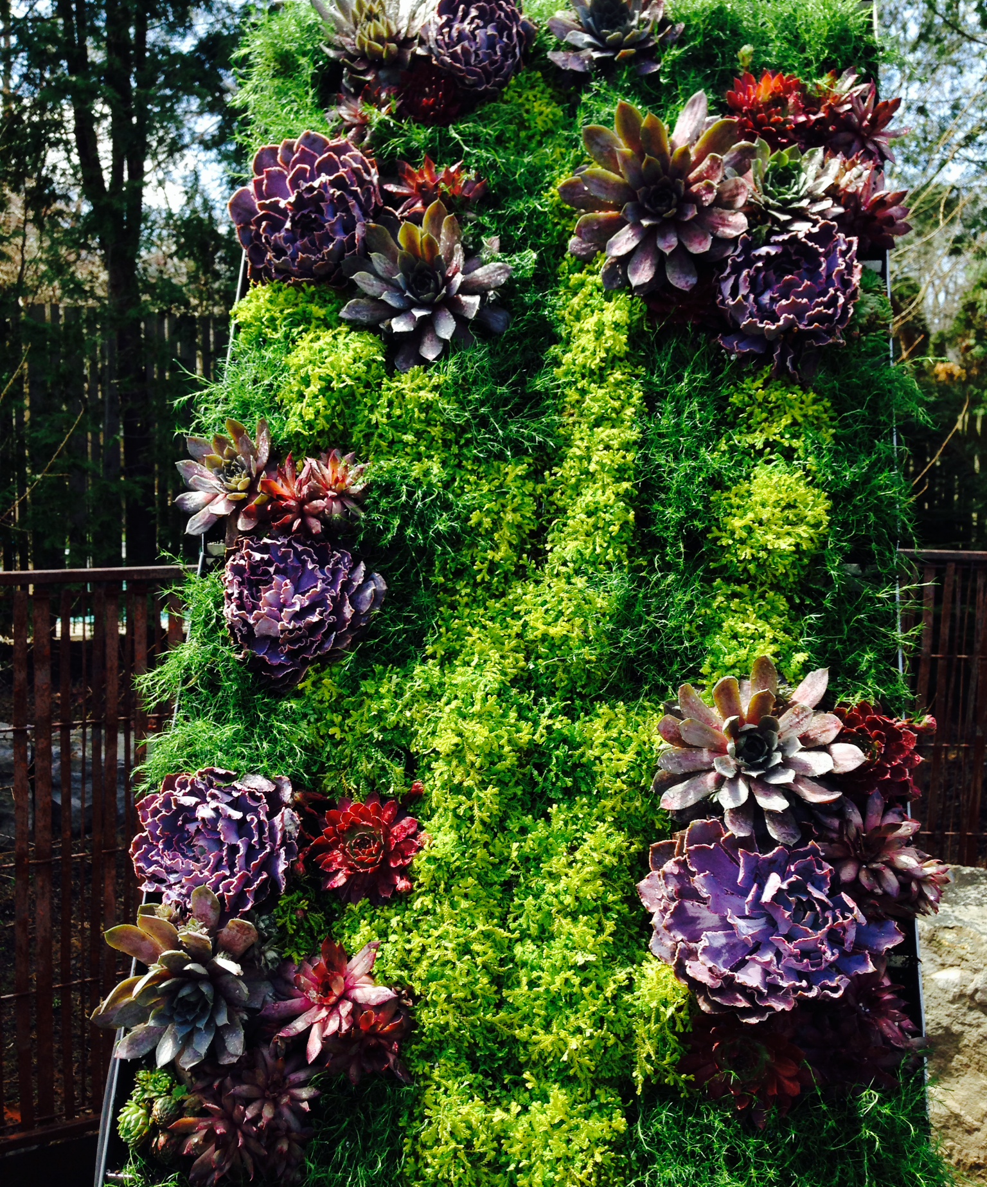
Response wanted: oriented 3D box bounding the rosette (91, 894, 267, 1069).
[{"bbox_3d":[-0.239,0.295,0.959,0.131,0.131,0.066,2,-19,6],"label":"rosette"}]

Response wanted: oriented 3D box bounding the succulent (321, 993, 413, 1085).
[{"bbox_3d":[-0.095,0.335,0.948,0.068,0.068,0.034,2,-19,6],"label":"succulent"}]

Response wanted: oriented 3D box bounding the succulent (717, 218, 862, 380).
[{"bbox_3d":[0.265,-0.263,1.124,0.133,0.133,0.073,1,-19,7],"label":"succulent"}]

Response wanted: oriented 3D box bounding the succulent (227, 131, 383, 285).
[{"bbox_3d":[-0.181,-0.371,1.210,0.150,0.150,0.082,1,-19,7],"label":"succulent"}]

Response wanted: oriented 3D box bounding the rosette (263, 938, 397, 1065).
[{"bbox_3d":[-0.126,0.316,0.973,0.104,0.104,0.052,1,-19,7],"label":"rosette"}]

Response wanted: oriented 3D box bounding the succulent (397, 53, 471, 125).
[{"bbox_3d":[-0.057,-0.501,1.238,0.080,0.080,0.040,2,-11,4],"label":"succulent"}]

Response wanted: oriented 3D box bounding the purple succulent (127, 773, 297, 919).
[{"bbox_3d":[-0.221,0.198,0.993,0.125,0.125,0.062,2,-19,6],"label":"purple succulent"}]

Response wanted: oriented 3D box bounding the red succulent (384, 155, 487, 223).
[{"bbox_3d":[-0.056,-0.388,1.219,0.100,0.100,0.050,1,-19,7],"label":"red succulent"}]

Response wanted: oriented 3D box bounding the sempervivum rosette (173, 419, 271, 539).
[{"bbox_3d":[-0.239,-0.101,1.109,0.098,0.098,0.049,2,-19,6],"label":"sempervivum rosette"}]

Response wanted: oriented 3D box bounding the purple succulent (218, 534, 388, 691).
[{"bbox_3d":[-0.163,0.016,1.075,0.134,0.134,0.070,1,-19,7],"label":"purple succulent"}]

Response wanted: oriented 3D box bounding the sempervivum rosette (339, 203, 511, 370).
[{"bbox_3d":[-0.062,-0.279,1.144,0.153,0.153,0.069,3,-3,1],"label":"sempervivum rosette"}]

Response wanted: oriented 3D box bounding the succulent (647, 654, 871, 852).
[{"bbox_3d":[0.209,0.124,0.991,0.165,0.165,0.074,1,-19,7],"label":"succulent"}]

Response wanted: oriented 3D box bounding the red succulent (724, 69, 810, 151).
[{"bbox_3d":[0.261,-0.457,1.191,0.083,0.083,0.041,2,-19,6],"label":"red succulent"}]

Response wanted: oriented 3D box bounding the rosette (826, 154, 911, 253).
[{"bbox_3d":[0.344,-0.361,1.163,0.088,0.088,0.048,1,-19,7],"label":"rosette"}]

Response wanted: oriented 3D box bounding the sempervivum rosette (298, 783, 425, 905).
[{"bbox_3d":[-0.105,0.203,1.014,0.097,0.097,0.047,1,-19,7],"label":"sempervivum rosette"}]

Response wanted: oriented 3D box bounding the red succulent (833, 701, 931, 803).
[{"bbox_3d":[0.298,0.125,0.980,0.084,0.084,0.042,5,-19,-5],"label":"red succulent"}]

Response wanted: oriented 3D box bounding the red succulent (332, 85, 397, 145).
[{"bbox_3d":[-0.130,-0.481,1.265,0.075,0.075,0.041,1,-19,7],"label":"red succulent"}]

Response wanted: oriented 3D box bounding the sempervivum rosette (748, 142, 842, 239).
[{"bbox_3d":[0.282,-0.379,1.177,0.097,0.097,0.048,1,-19,7],"label":"sempervivum rosette"}]

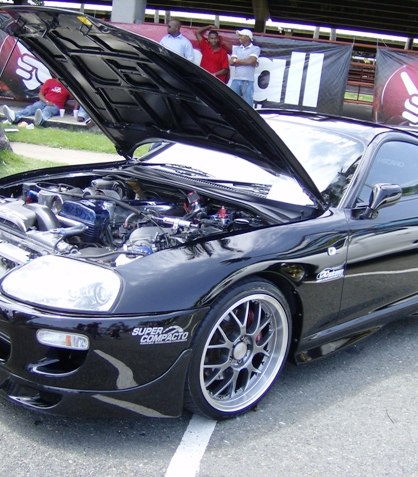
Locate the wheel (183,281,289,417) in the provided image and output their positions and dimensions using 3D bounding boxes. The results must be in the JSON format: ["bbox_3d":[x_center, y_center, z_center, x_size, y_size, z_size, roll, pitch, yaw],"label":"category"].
[{"bbox_3d":[0.087,0.455,2.851,0.630,0.630,0.220,-6,17,-42],"label":"wheel"}]

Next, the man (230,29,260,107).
[{"bbox_3d":[0.543,-2.451,10.707,0.540,1.770,0.380,11,14,17],"label":"man"}]

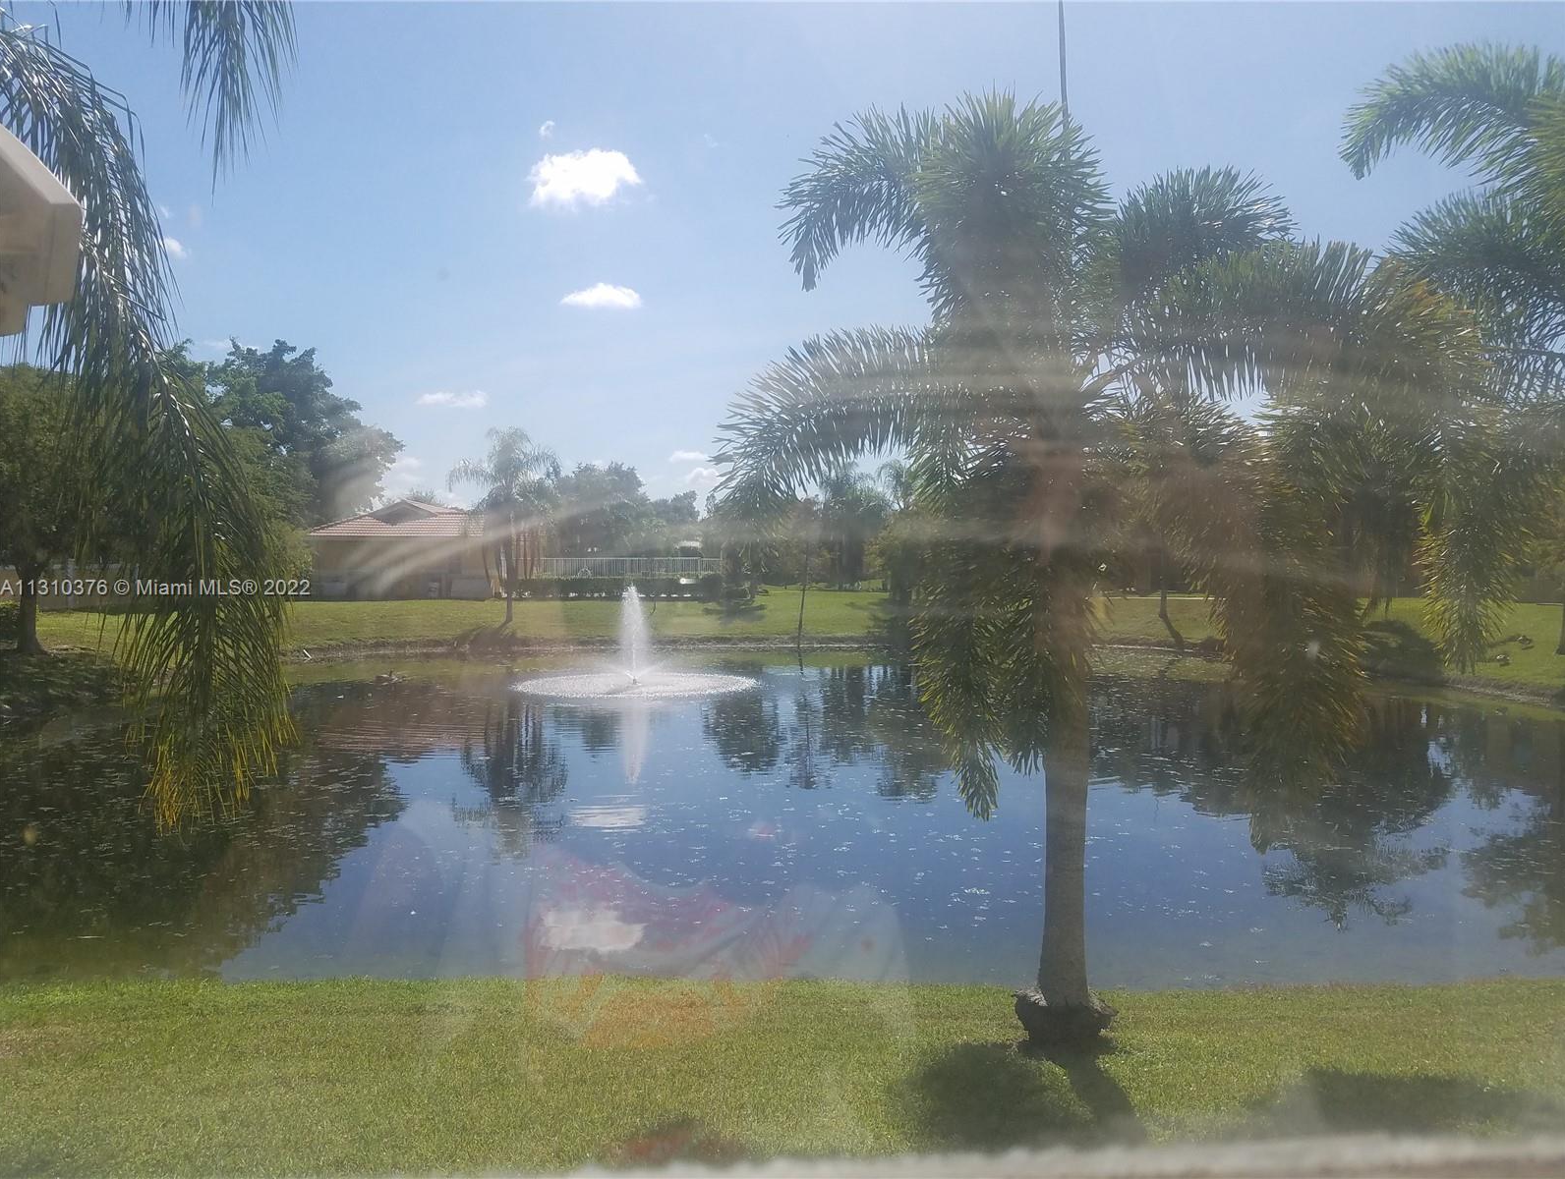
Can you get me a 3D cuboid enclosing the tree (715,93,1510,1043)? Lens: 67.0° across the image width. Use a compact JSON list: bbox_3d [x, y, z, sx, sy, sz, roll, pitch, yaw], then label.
[{"bbox_3d":[1.849,-0.090,6.801,4.500,5.440,4.300,0,2,0],"label":"tree"}]

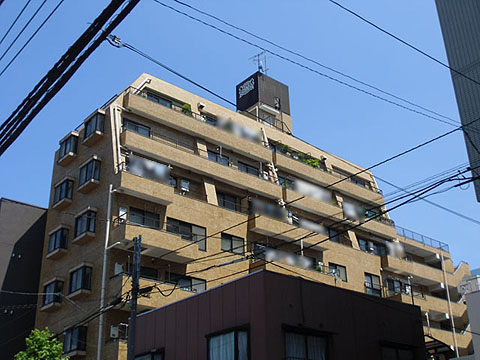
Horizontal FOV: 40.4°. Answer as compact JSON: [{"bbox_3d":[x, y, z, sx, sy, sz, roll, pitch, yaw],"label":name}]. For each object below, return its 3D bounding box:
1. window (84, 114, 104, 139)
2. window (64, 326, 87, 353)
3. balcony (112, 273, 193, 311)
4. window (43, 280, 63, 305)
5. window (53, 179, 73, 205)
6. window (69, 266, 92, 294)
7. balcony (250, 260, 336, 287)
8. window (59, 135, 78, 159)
[{"bbox_3d":[-7.725,-2.799,34.688,0.419,1.161,1.282,19,-34,-36],"label":"window"},{"bbox_3d":[-7.555,7.403,29.895,0.462,1.109,1.346,19,-32,-35],"label":"window"},{"bbox_3d":[-3.812,5.296,29.200,4.008,1.189,1.176,19,-32,-35],"label":"balcony"},{"bbox_3d":[-9.388,5.788,32.916,0.419,1.147,1.350,19,-34,-36],"label":"window"},{"bbox_3d":[-9.544,0.783,35.414,0.419,1.161,1.323,19,-34,-36],"label":"window"},{"bbox_3d":[-7.612,4.867,31.123,0.462,1.122,1.373,19,-32,-35],"label":"window"},{"bbox_3d":[3.207,5.582,36.394,5.400,0.783,1.310,19,-34,-36],"label":"balcony"},{"bbox_3d":[-9.672,-1.696,36.849,0.462,1.003,1.399,19,-32,-35],"label":"window"}]

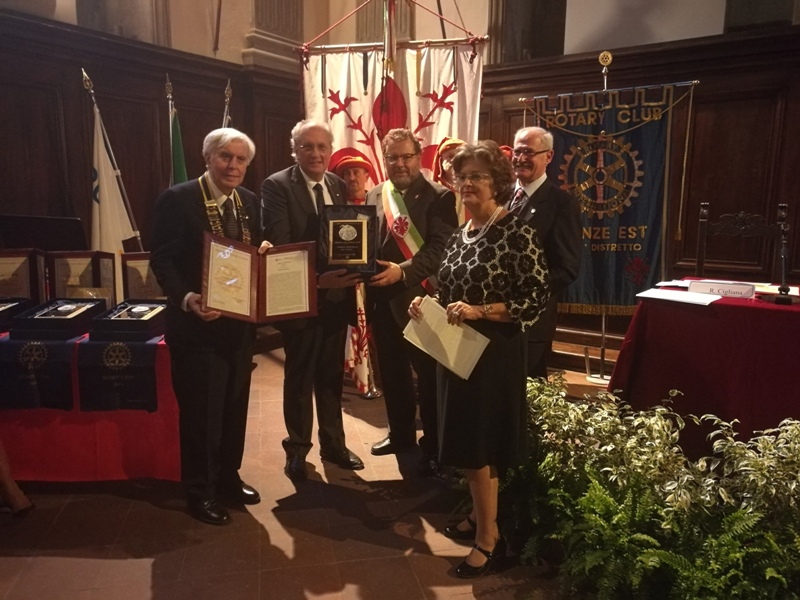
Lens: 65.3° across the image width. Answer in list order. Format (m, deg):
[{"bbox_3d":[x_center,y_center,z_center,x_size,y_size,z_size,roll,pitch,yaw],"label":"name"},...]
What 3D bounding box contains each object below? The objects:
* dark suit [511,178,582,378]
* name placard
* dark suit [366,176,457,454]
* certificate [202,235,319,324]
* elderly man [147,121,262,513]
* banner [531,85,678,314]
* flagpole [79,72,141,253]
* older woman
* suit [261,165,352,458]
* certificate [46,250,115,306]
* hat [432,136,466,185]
[{"bbox_3d":[0.670,0.120,3.150,0.520,1.430,0.340,8,12,39],"label":"dark suit"},{"bbox_3d":[1.874,-0.068,3.640,0.325,0.078,0.060,6,11,28],"label":"name placard"},{"bbox_3d":[0.060,0.098,3.297,0.530,1.470,0.400,6,11,28],"label":"dark suit"},{"bbox_3d":[-0.566,-0.080,2.509,0.441,0.315,0.149,3,-16,-19],"label":"certificate"},{"bbox_3d":[-0.830,0.090,2.690,0.520,1.700,0.430,-9,13,-44],"label":"elderly man"},{"bbox_3d":[1.497,-0.736,4.567,1.000,1.630,0.060,6,11,28],"label":"banner"},{"bbox_3d":[-1.840,-0.400,4.200,0.420,2.300,0.250,-19,10,-21],"label":"flagpole"},{"bbox_3d":[0.312,0.222,2.440,0.440,1.645,0.500,-8,13,-39],"label":"older woman"},{"bbox_3d":[-0.460,0.103,3.154,0.510,1.500,0.370,-4,11,-25],"label":"suit"},{"bbox_3d":[-1.900,-0.130,3.700,0.450,0.320,0.190,0,9,-5],"label":"certificate"},{"bbox_3d":[0.320,-0.840,3.800,0.270,0.280,0.280,-7,12,-39],"label":"hat"}]

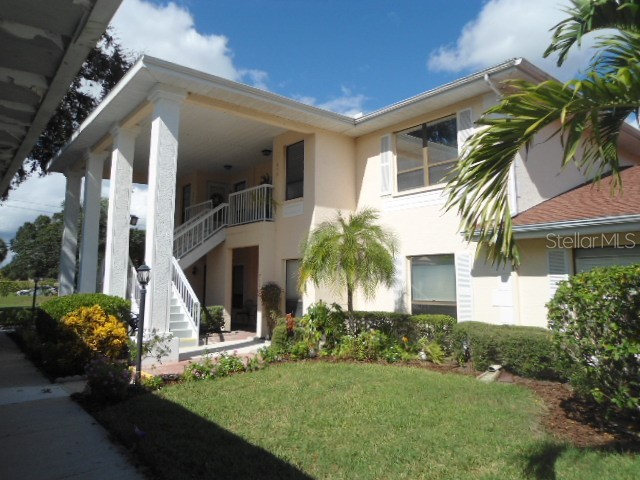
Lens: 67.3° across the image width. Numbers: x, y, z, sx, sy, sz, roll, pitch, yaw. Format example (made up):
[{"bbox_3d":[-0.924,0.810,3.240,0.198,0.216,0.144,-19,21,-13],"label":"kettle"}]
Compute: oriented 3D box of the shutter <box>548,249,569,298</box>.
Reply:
[{"bbox_3d":[4.393,0.964,8.830,0.050,1.600,0.380,5,-8,-38],"label":"shutter"}]

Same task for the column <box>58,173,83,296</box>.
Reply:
[{"bbox_3d":[-8.886,0.129,17.138,0.460,5.300,0.460,5,-7,-38],"label":"column"}]

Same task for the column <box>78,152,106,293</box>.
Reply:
[{"bbox_3d":[-7.008,-0.168,14.789,0.520,5.260,0.520,5,-8,-38],"label":"column"}]

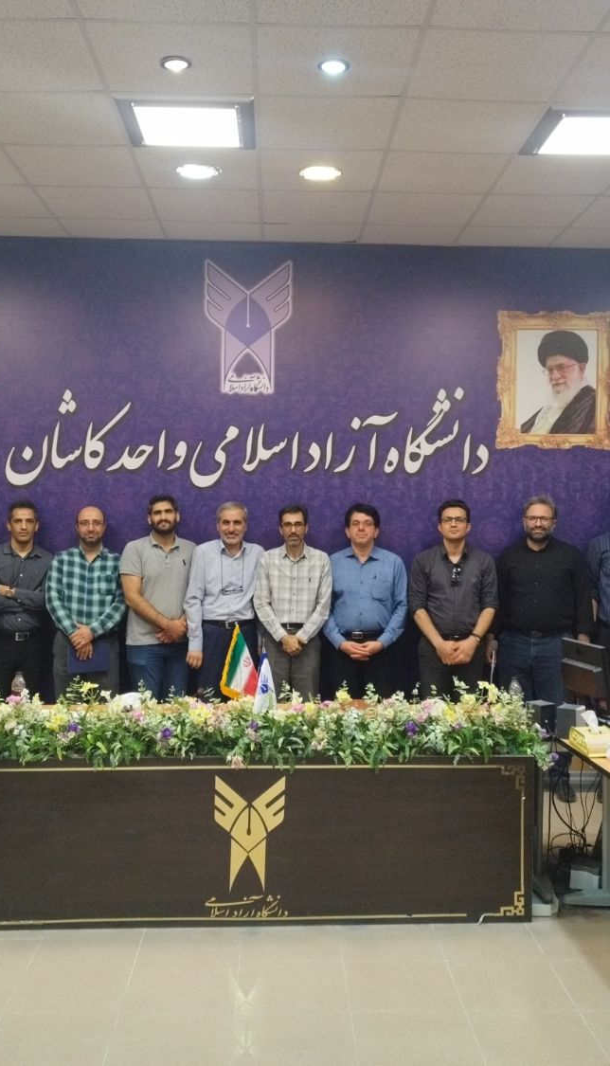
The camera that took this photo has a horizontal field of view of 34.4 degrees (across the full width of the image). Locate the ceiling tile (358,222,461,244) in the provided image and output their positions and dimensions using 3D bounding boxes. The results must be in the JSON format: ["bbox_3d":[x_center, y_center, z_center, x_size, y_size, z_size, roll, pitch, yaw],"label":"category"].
[{"bbox_3d":[0.650,-1.841,6.058,0.600,0.020,0.440,1,2,-2],"label":"ceiling tile"}]

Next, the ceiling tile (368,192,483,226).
[{"bbox_3d":[0.665,-1.825,5.537,0.600,0.020,0.600,1,2,-2],"label":"ceiling tile"}]

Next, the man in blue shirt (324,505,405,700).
[{"bbox_3d":[0.358,0.710,5.878,0.500,1.764,0.330,1,1,6],"label":"man in blue shirt"}]

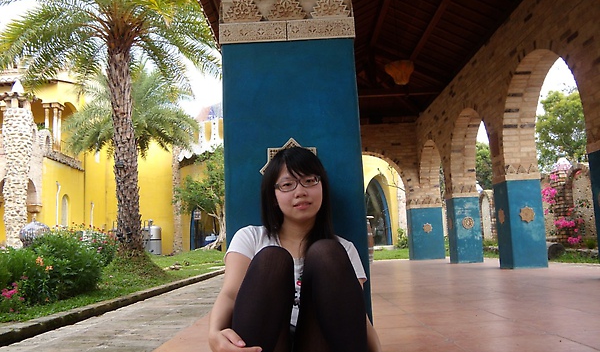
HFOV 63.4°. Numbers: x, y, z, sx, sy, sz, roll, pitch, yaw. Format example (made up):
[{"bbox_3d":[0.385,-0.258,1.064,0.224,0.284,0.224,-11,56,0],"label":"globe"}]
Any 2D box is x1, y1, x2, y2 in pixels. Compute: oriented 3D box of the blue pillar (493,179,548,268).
[{"bbox_3d":[3.109,0.694,6.860,0.472,1.200,0.464,-2,-8,0],"label":"blue pillar"}]

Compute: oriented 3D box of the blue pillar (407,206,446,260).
[{"bbox_3d":[3.016,1.389,11.639,0.729,1.200,0.456,-2,-8,0],"label":"blue pillar"}]

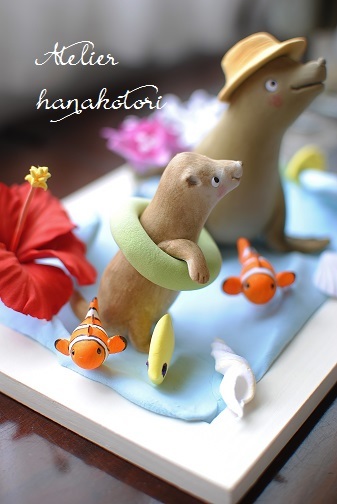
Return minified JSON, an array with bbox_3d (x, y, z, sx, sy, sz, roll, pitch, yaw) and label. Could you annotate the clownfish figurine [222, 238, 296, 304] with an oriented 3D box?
[{"bbox_3d":[0.056,0.013,0.487,0.048,0.027,0.059,-6,30,-6],"label":"clownfish figurine"}]

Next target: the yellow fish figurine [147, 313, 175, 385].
[{"bbox_3d":[-0.004,0.055,0.415,0.013,0.034,0.051,2,30,8],"label":"yellow fish figurine"}]

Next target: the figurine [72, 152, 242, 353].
[{"bbox_3d":[-0.013,-0.001,0.424,0.115,0.124,0.069,6,31,16],"label":"figurine"}]

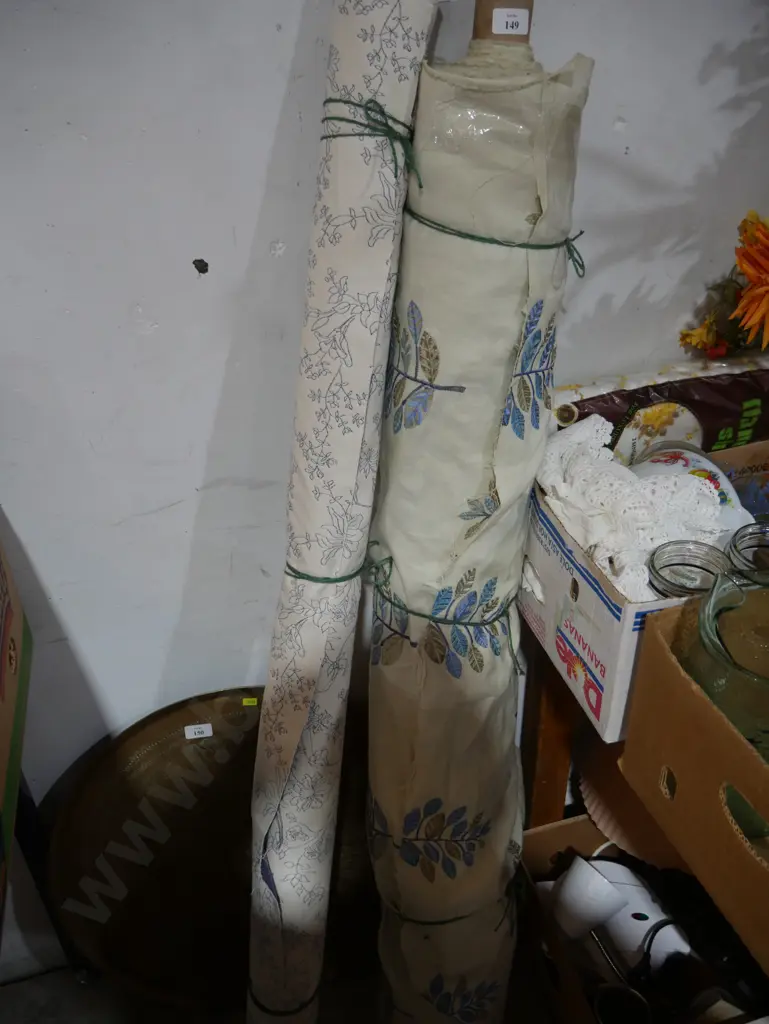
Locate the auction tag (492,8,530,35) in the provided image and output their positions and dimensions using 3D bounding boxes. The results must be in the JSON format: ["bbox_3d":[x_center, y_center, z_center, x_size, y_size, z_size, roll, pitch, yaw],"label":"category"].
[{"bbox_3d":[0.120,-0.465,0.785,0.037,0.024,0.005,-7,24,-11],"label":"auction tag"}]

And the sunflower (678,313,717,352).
[{"bbox_3d":[0.408,-0.235,1.080,0.040,0.049,0.049,-23,36,-30],"label":"sunflower"}]

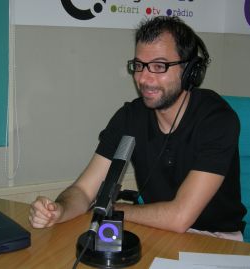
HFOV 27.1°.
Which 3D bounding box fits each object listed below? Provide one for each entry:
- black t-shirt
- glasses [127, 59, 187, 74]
[{"bbox_3d":[0.153,0.100,1.570,0.440,0.520,0.320,10,28,30],"label":"black t-shirt"},{"bbox_3d":[0.110,-0.199,1.475,0.140,0.041,0.145,12,19,37],"label":"glasses"}]

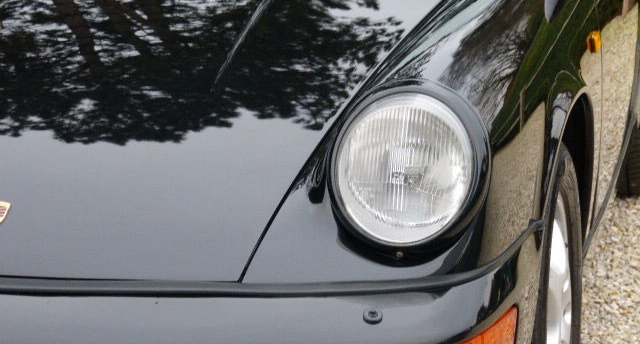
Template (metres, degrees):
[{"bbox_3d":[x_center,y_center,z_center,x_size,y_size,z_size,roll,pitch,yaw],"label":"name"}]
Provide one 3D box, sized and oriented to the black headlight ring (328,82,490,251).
[{"bbox_3d":[0.126,-0.007,3.120,0.218,0.230,0.085,3,-6,15],"label":"black headlight ring"}]

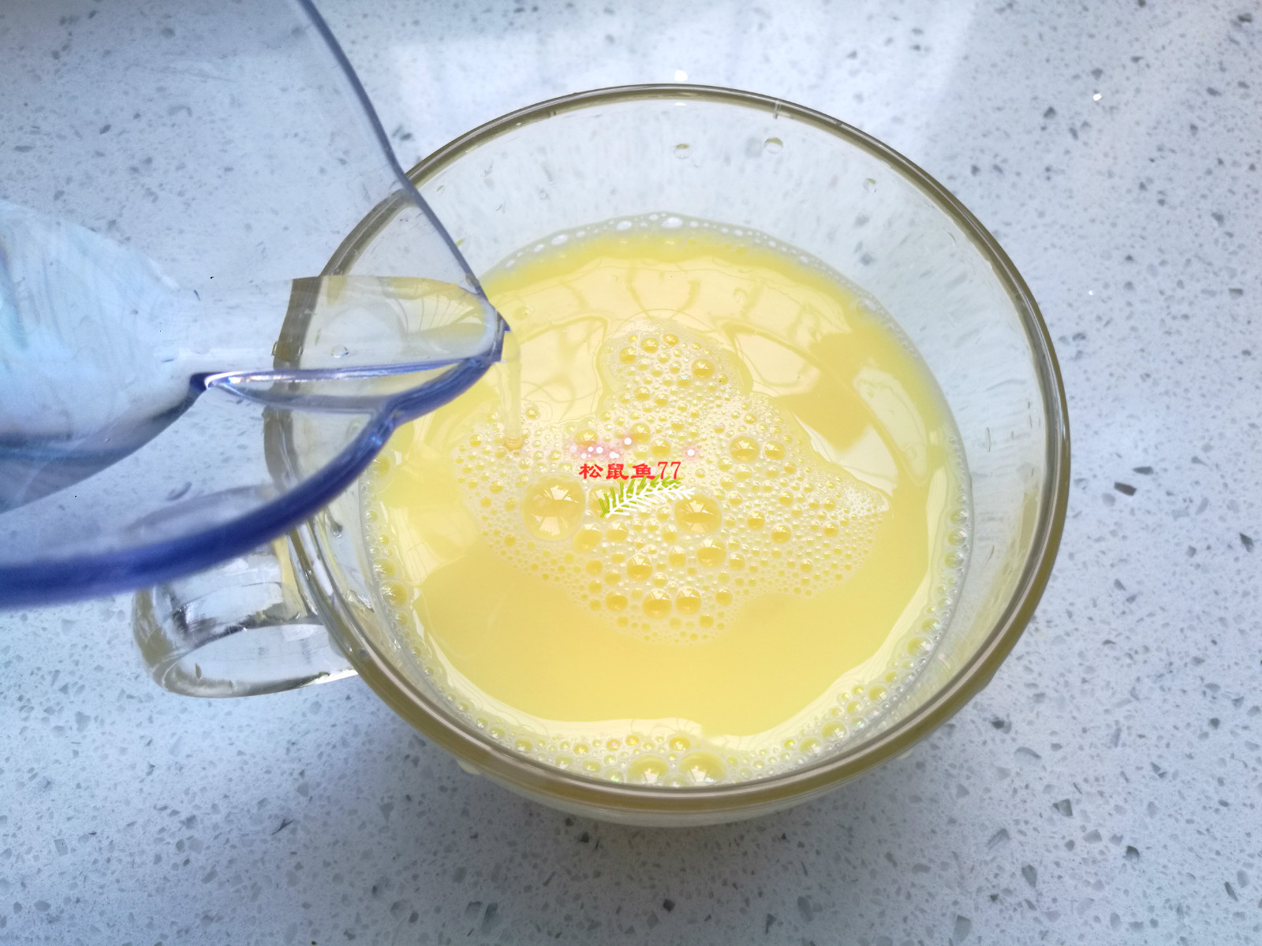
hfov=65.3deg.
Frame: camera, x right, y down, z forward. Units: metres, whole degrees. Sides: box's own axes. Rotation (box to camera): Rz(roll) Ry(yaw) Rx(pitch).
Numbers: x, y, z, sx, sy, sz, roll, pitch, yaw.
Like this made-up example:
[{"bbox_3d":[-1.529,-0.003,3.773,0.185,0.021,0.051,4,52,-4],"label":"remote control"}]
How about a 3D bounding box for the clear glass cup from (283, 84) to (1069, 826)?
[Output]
[{"bbox_3d":[0.006,0.002,0.201,0.130,0.083,0.130,0,69,0],"label":"clear glass cup"}]

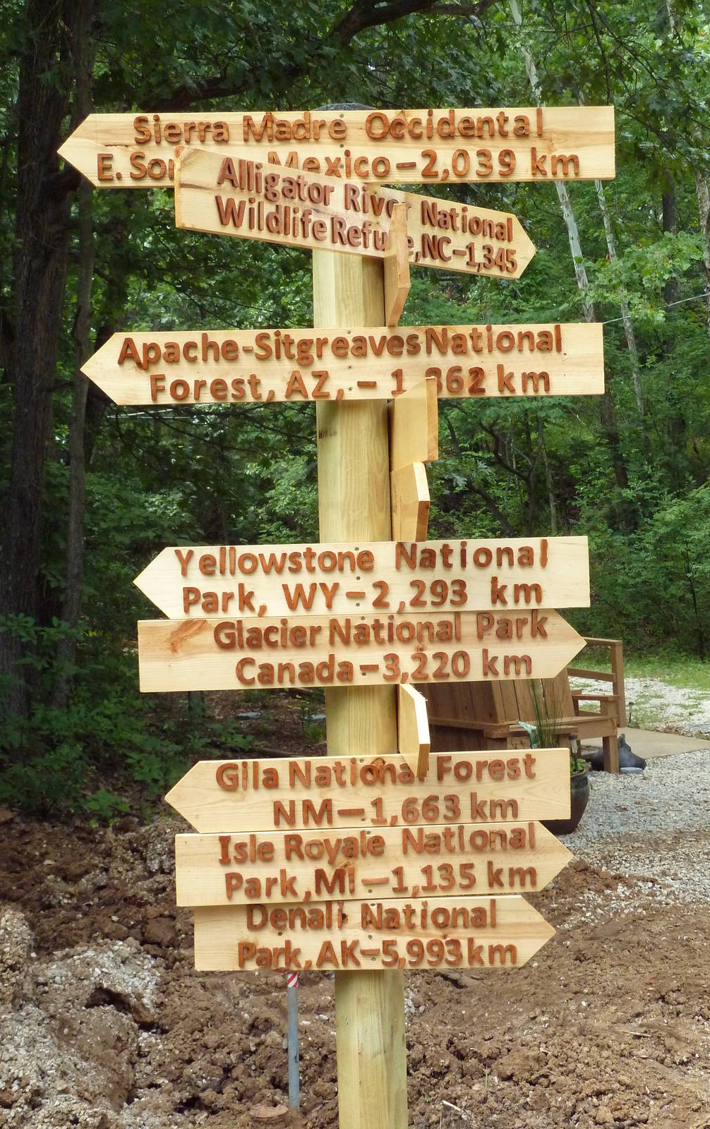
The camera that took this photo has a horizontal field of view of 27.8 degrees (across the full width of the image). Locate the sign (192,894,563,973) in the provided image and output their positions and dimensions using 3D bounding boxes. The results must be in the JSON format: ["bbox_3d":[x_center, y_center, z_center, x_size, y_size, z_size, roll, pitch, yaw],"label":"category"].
[{"bbox_3d":[0.044,0.739,2.870,0.722,0.140,0.028,0,2,-3],"label":"sign"}]

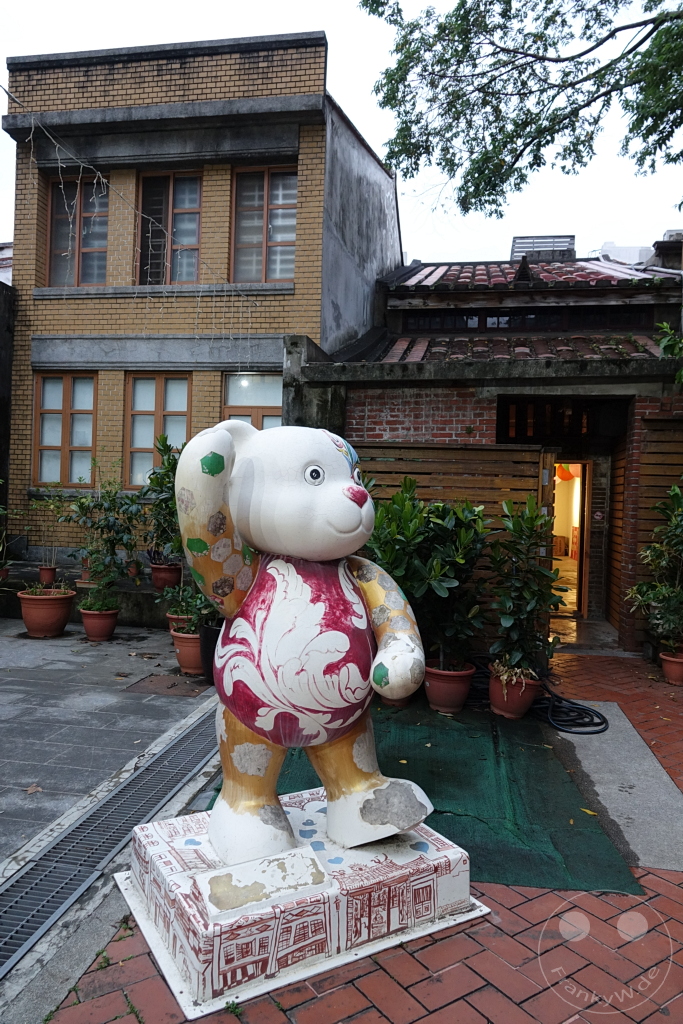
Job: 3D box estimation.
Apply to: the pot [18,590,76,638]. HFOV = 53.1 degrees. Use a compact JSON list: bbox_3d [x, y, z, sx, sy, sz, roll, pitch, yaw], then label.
[{"bbox_3d":[-2.988,1.024,6.927,0.590,0.410,0.590,2,0,0],"label":"pot"}]

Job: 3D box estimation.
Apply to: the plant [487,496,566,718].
[{"bbox_3d":[1.315,0.659,4.854,0.580,1.550,0.570,2,0,9],"label":"plant"}]

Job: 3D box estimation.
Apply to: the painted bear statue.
[{"bbox_3d":[-0.146,0.395,2.274,0.861,1.371,0.603,3,-1,-37],"label":"painted bear statue"}]

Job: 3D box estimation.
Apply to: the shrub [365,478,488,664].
[{"bbox_3d":[0.596,0.421,4.731,0.886,1.316,0.615,2,-1,9],"label":"shrub"}]

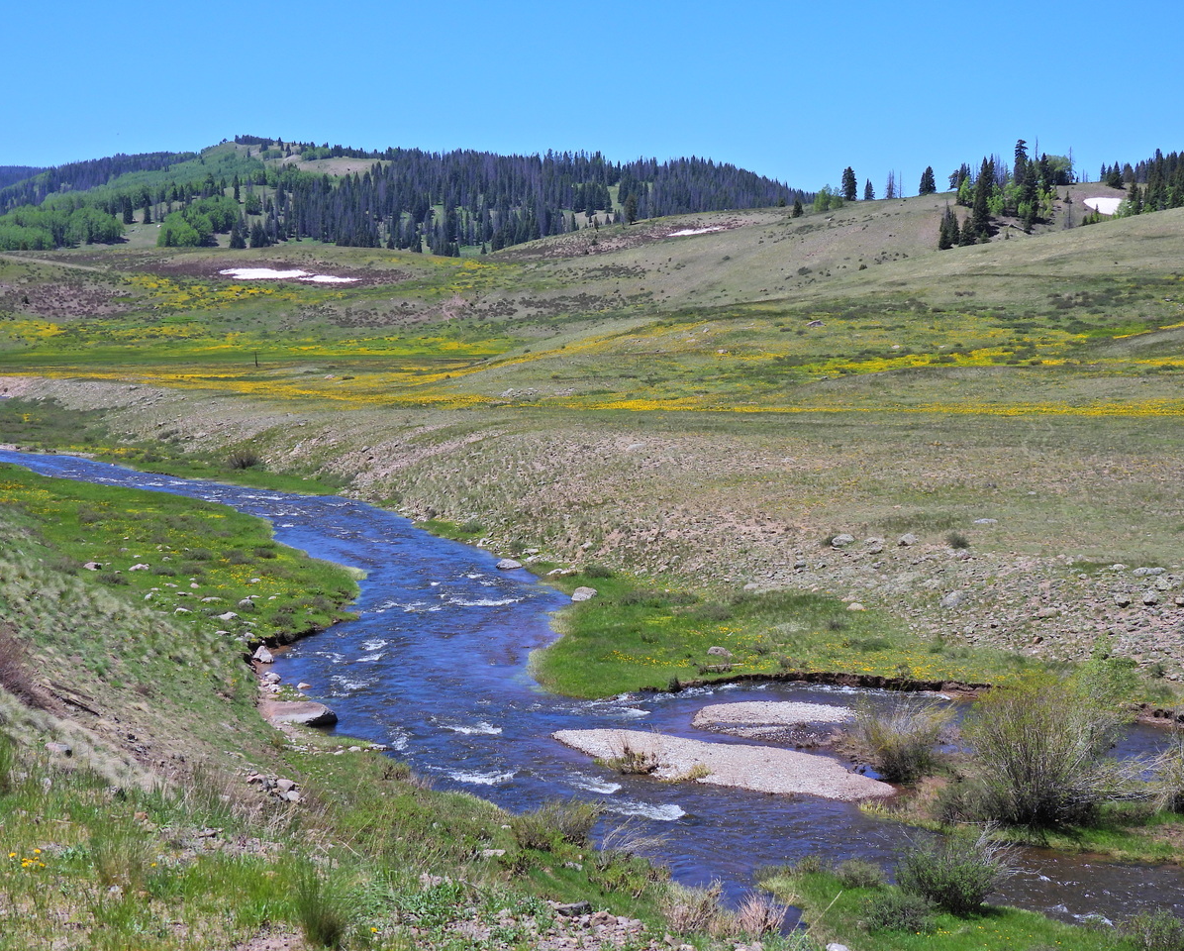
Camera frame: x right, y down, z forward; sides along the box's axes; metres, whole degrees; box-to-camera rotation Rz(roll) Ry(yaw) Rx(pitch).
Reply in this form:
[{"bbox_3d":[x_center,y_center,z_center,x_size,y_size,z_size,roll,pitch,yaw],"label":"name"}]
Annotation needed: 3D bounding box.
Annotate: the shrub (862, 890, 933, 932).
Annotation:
[{"bbox_3d":[4.763,6.786,31.400,1.030,0.580,0.880,0,4,0],"label":"shrub"}]

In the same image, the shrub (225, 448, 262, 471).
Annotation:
[{"bbox_3d":[-23.399,-1.095,135.000,2.500,1.400,2.100,0,4,0],"label":"shrub"}]

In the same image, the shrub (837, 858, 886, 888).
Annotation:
[{"bbox_3d":[4.566,6.752,34.200,0.830,0.470,0.720,0,4,0],"label":"shrub"}]

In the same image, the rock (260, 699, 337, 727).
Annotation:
[{"bbox_3d":[-7.290,5.913,50.000,1.900,0.470,1.350,0,4,0],"label":"rock"}]

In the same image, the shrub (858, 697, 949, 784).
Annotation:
[{"bbox_3d":[6.742,5.735,43.600,2.000,1.750,1.750,0,4,0],"label":"shrub"}]

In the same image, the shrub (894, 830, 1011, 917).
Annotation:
[{"bbox_3d":[5.827,6.452,32.600,1.800,1.330,1.600,0,4,0],"label":"shrub"}]

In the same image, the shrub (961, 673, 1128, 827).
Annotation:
[{"bbox_3d":[9.024,5.466,40.200,3.250,2.950,2.900,0,4,0],"label":"shrub"}]

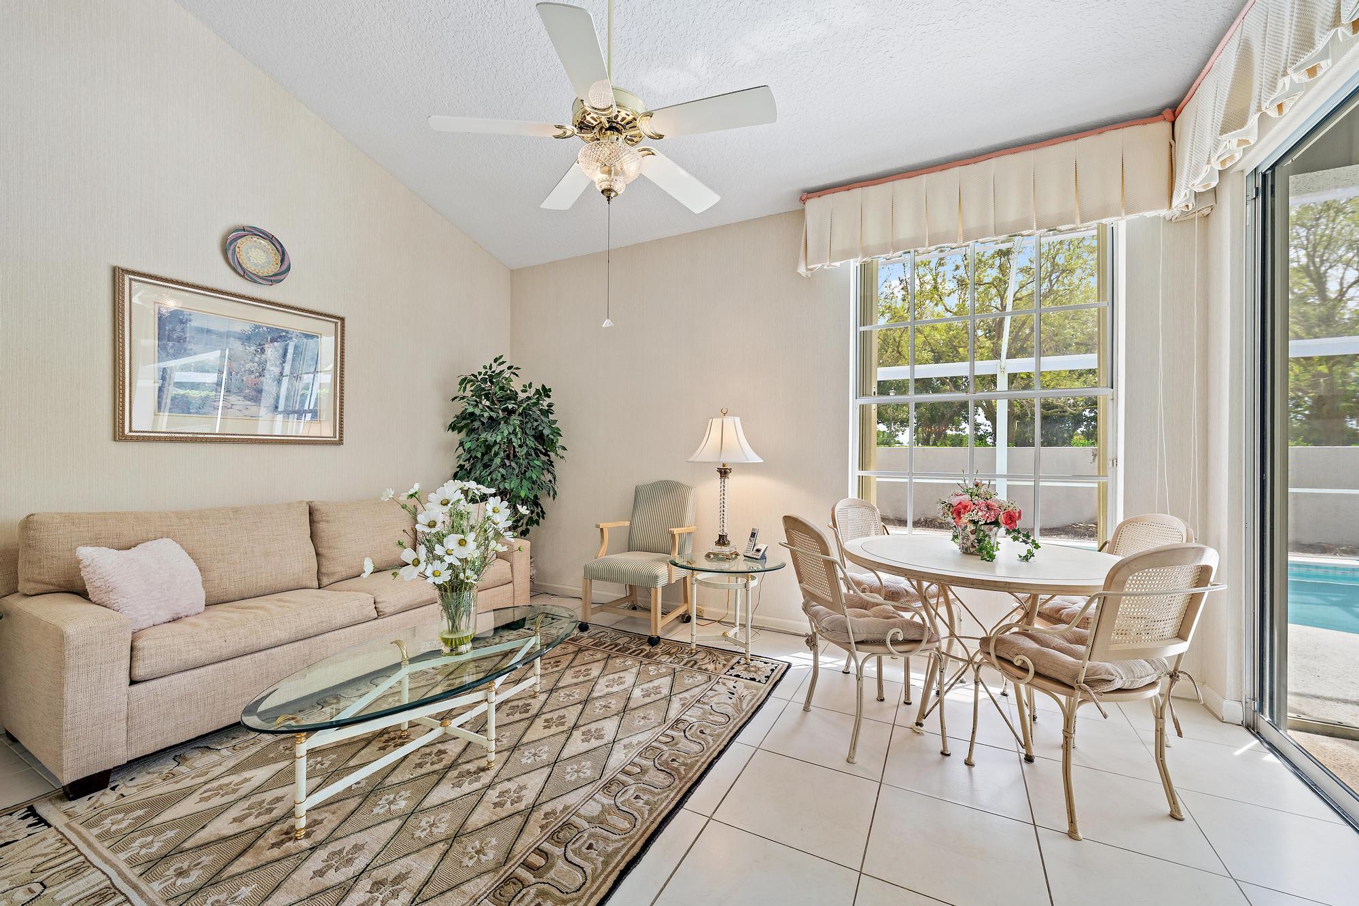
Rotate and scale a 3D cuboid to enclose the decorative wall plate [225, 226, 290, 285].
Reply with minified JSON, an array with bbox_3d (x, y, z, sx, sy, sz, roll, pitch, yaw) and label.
[{"bbox_3d":[-2.296,-1.078,2.889,0.035,0.300,0.300,0,0,27],"label":"decorative wall plate"}]

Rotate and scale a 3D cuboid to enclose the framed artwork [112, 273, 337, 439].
[{"bbox_3d":[-2.346,-0.449,2.870,0.040,0.793,1.019,0,0,28],"label":"framed artwork"}]

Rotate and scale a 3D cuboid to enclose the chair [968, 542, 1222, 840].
[{"bbox_3d":[1.384,0.727,1.811,0.560,0.910,0.550,0,0,-13],"label":"chair"}]

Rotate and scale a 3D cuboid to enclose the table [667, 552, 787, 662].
[{"bbox_3d":[0.281,0.909,3.122,0.680,0.530,0.680,0,0,0],"label":"table"}]

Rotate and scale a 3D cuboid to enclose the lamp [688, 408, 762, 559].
[{"bbox_3d":[0.274,0.172,3.180,0.445,0.885,0.445,0,0,0],"label":"lamp"}]

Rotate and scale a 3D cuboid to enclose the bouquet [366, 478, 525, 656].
[{"bbox_3d":[-0.900,0.419,2.040,0.600,0.670,0.500,0,0,0],"label":"bouquet"}]

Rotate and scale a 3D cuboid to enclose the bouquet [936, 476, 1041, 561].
[{"bbox_3d":[1.313,0.282,2.293,0.440,0.330,0.360,0,0,27],"label":"bouquet"}]

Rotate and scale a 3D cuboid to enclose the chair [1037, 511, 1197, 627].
[{"bbox_3d":[1.831,0.728,2.345,0.550,0.910,0.560,0,0,2],"label":"chair"}]

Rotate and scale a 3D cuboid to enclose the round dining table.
[{"bbox_3d":[1.308,0.811,2.301,1.153,0.732,1.153,0,0,0],"label":"round dining table"}]

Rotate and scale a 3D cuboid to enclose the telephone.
[{"bbox_3d":[0.456,0.532,3.130,0.125,0.166,0.110,0,0,43],"label":"telephone"}]

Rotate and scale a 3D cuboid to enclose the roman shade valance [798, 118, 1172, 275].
[{"bbox_3d":[1.552,-1.344,2.918,1.720,0.460,0.170,0,0,27],"label":"roman shade valance"}]

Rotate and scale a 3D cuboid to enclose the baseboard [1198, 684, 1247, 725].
[{"bbox_3d":[2.459,1.141,2.404,0.080,0.087,0.220,0,0,28],"label":"baseboard"}]

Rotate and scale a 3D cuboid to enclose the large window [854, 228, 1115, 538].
[{"bbox_3d":[1.662,-0.299,2.991,1.330,1.840,0.120,0,0,27],"label":"large window"}]

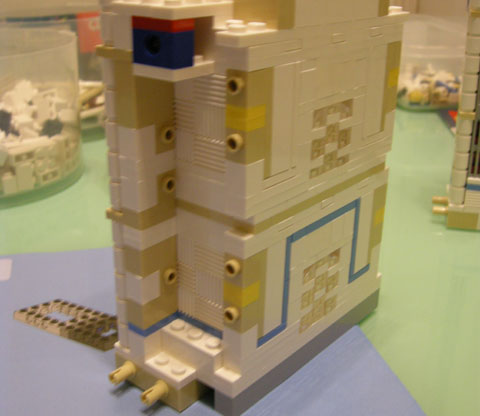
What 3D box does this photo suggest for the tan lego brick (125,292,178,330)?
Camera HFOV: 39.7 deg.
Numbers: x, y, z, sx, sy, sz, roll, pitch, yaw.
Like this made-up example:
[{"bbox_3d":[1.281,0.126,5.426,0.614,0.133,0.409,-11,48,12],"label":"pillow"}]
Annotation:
[{"bbox_3d":[-0.029,0.032,0.225,0.008,0.010,0.016,18,27,36],"label":"tan lego brick"}]

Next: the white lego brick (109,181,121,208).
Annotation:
[{"bbox_3d":[-0.037,-0.004,0.212,0.008,0.010,0.008,18,27,36],"label":"white lego brick"}]

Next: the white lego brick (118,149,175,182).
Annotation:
[{"bbox_3d":[-0.028,-0.014,0.206,0.008,0.006,0.016,18,27,36],"label":"white lego brick"}]

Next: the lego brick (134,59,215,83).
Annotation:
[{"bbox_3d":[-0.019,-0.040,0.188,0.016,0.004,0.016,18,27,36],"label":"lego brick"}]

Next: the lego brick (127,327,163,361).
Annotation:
[{"bbox_3d":[-0.032,0.045,0.227,0.008,0.010,0.008,18,27,36],"label":"lego brick"}]

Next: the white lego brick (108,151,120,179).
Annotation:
[{"bbox_3d":[-0.037,-0.014,0.209,0.008,0.010,0.008,18,27,36],"label":"white lego brick"}]

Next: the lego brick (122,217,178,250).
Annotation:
[{"bbox_3d":[-0.029,0.007,0.214,0.008,0.006,0.016,18,27,36],"label":"lego brick"}]

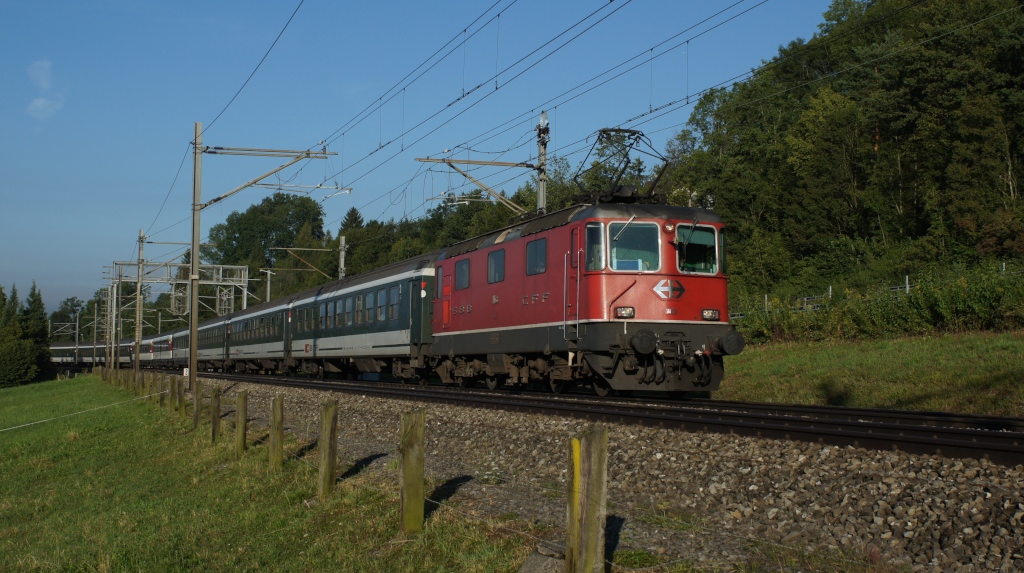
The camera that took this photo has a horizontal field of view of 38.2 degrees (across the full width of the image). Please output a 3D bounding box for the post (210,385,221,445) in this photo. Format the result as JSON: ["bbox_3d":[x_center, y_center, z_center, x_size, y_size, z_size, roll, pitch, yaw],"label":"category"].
[{"bbox_3d":[-5.605,2.433,27.936,0.155,1.083,0.155,2,-3,-17],"label":"post"}]

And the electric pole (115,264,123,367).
[{"bbox_3d":[-27.346,2.442,103.004,0.210,7.688,0.210,2,-3,-17],"label":"electric pole"}]

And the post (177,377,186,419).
[{"bbox_3d":[-8.429,2.830,37.691,0.165,1.017,0.155,2,-3,-17],"label":"post"}]

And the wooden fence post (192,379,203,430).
[{"bbox_3d":[-6.905,2.601,32.447,0.155,1.094,0.155,2,-3,-17],"label":"wooden fence post"}]

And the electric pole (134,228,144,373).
[{"bbox_3d":[-18.889,0.952,75.052,0.210,7.721,0.210,2,-3,-17],"label":"electric pole"}]

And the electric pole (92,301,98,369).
[{"bbox_3d":[-46.509,5.689,164.901,0.210,7.701,0.210,2,-3,-17],"label":"electric pole"}]

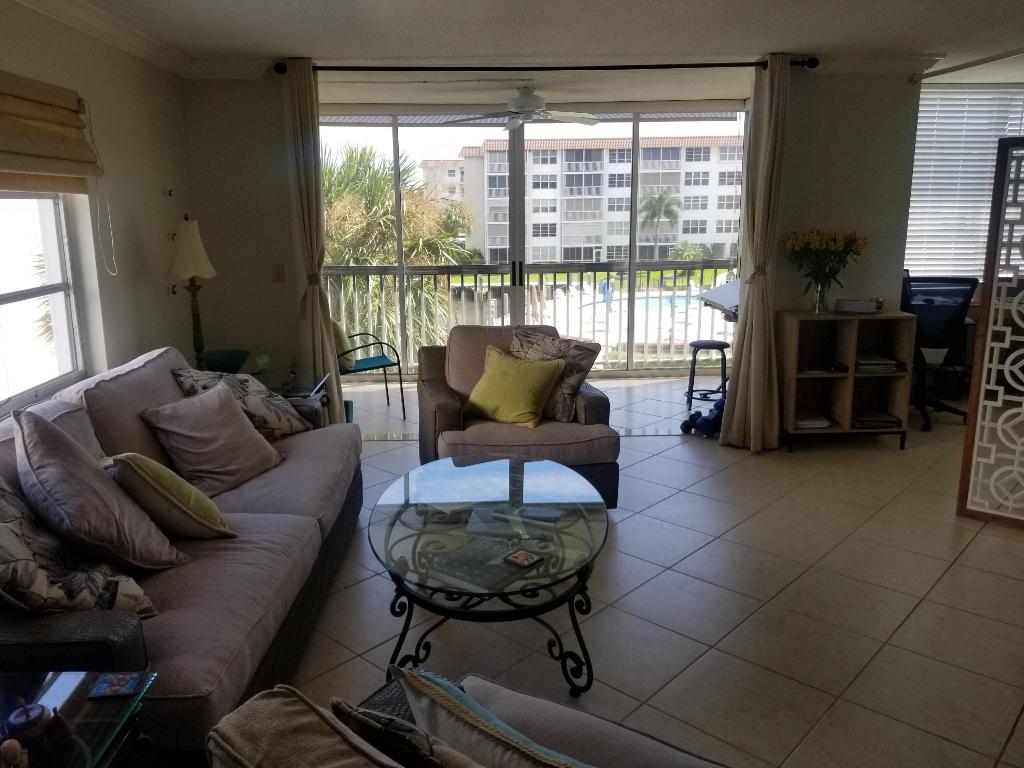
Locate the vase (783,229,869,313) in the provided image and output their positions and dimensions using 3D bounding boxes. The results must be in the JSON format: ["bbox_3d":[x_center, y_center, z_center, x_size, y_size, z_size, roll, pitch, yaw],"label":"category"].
[{"bbox_3d":[2.031,-0.729,5.009,0.560,0.560,0.450,0,12,0],"label":"vase"}]

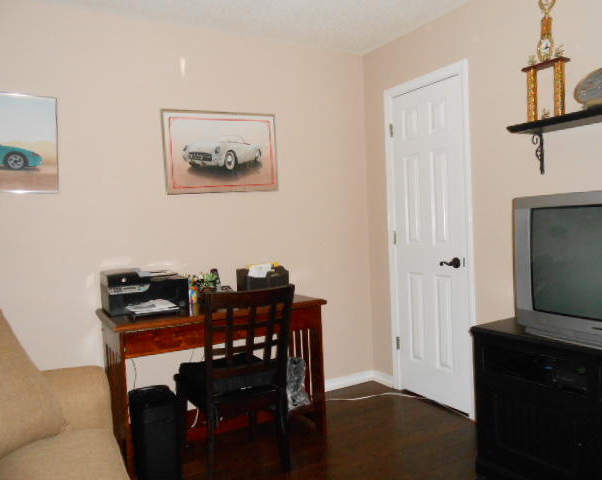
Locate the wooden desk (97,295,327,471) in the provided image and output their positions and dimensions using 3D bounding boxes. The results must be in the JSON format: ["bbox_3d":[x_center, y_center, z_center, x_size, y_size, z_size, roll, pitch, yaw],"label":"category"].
[{"bbox_3d":[-0.476,0.747,2.656,1.094,0.775,0.633,-3,2,-30],"label":"wooden desk"}]

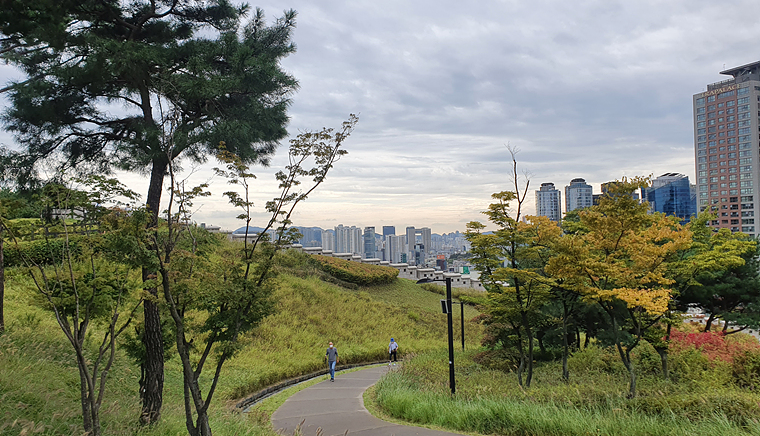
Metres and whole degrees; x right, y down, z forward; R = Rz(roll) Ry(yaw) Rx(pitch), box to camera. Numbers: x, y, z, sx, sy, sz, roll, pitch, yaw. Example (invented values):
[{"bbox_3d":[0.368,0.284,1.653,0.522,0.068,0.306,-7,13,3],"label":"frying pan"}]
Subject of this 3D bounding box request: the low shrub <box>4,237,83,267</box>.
[{"bbox_3d":[-13.640,1.390,23.000,3.500,1.150,1.500,0,-2,-6],"label":"low shrub"}]

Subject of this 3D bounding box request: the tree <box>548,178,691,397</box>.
[{"bbox_3d":[7.678,2.228,18.300,4.500,7.000,4.300,0,-2,0],"label":"tree"}]

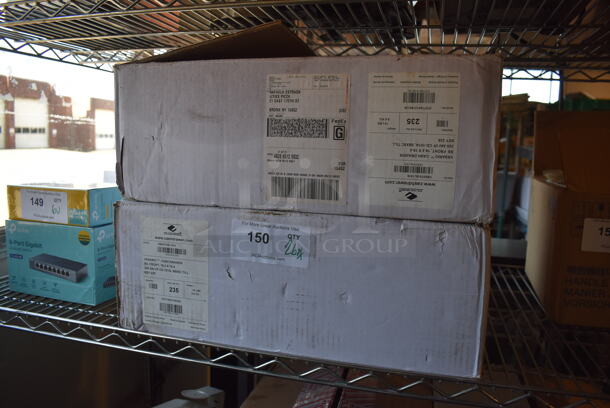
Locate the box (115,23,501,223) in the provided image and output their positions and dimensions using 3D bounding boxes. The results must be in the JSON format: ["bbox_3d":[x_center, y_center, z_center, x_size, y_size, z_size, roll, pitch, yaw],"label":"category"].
[{"bbox_3d":[0.040,-0.120,0.792,0.482,0.208,0.475,3,7,15],"label":"box"}]

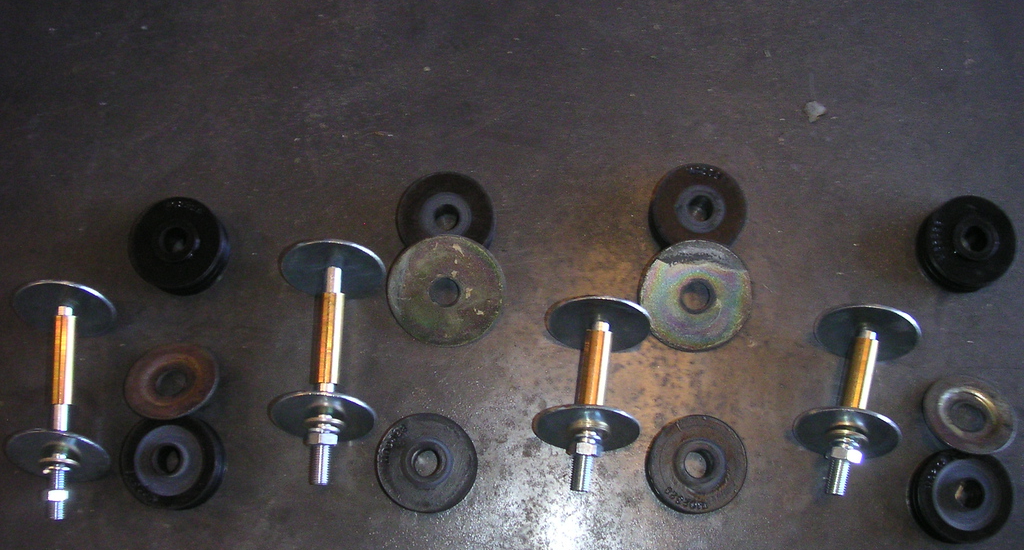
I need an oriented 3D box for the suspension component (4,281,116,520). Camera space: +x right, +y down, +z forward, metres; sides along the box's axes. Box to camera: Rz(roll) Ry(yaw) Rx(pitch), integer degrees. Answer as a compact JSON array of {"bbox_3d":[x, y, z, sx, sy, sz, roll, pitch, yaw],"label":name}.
[{"bbox_3d":[-0.241,0.068,0.585,0.057,0.055,0.121,-2,78,-1],"label":"suspension component"}]

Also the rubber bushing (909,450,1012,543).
[{"bbox_3d":[0.281,0.138,0.685,0.061,0.022,0.061,1,77,-2],"label":"rubber bushing"}]

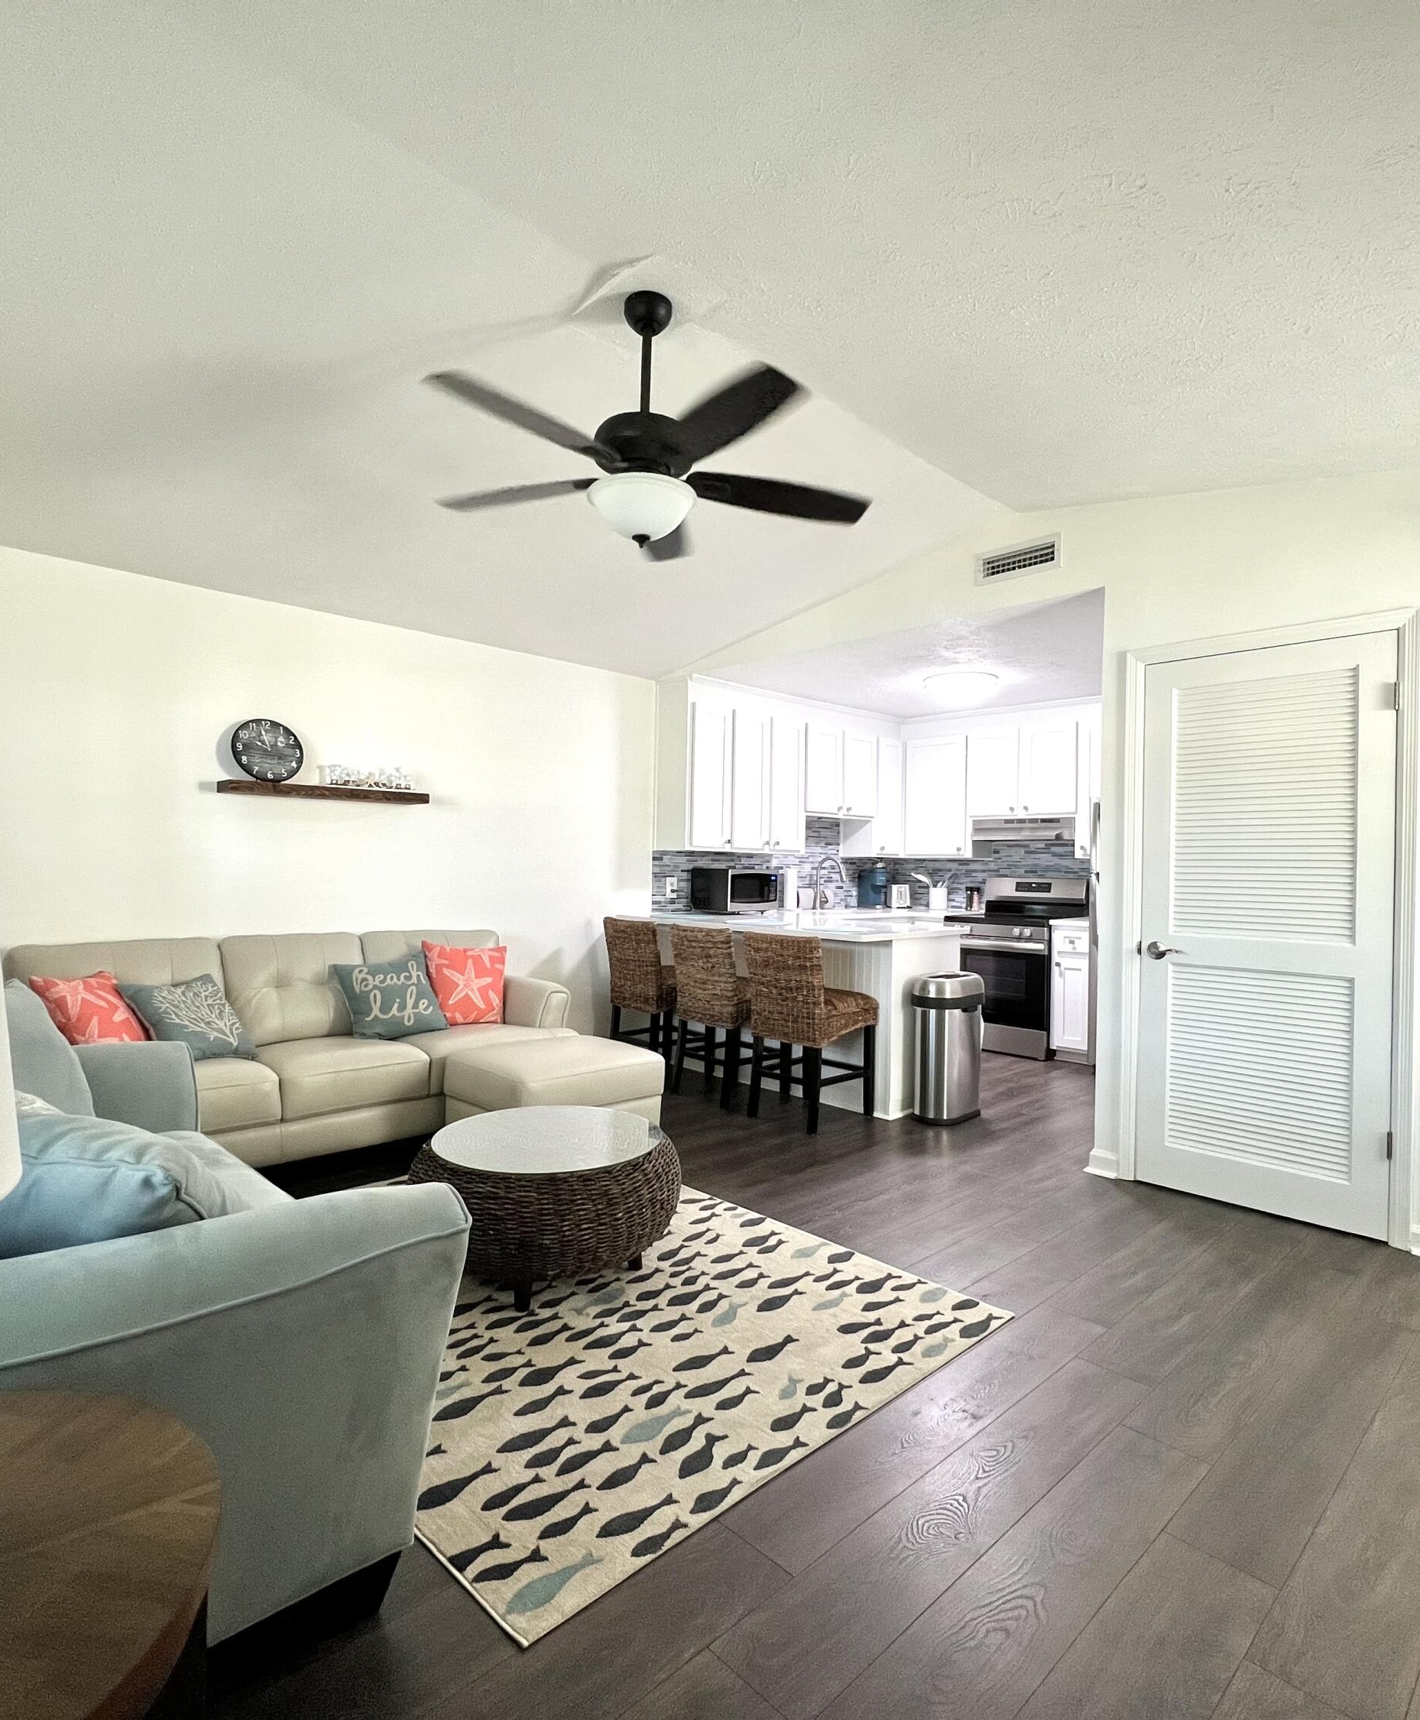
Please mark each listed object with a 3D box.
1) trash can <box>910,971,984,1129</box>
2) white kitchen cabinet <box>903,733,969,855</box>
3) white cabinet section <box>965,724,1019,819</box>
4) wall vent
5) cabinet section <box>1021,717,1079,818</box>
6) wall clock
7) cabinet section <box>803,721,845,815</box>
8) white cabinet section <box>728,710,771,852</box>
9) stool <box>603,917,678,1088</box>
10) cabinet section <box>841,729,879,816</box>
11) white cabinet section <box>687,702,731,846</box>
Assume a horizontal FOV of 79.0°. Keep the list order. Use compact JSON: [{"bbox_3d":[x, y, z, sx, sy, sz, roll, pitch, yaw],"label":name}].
[{"bbox_3d":[1.186,0.926,4.276,0.420,0.690,0.260,2,-1,-43],"label":"trash can"},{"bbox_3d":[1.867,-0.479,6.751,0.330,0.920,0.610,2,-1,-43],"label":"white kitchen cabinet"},{"bbox_3d":[2.133,-0.610,6.267,0.300,0.622,0.403,1,-1,-43],"label":"white cabinet section"},{"bbox_3d":[1.358,-1.332,3.827,0.025,0.150,0.413,1,0,-42],"label":"wall vent"},{"bbox_3d":[2.411,-0.608,5.968,0.300,0.622,0.413,1,-1,-43],"label":"cabinet section"},{"bbox_3d":[-2.091,-0.515,4.076,0.312,0.308,0.045,1,0,-42],"label":"wall clock"},{"bbox_3d":[0.718,-0.636,6.222,0.406,0.622,0.300,1,-1,-43],"label":"cabinet section"},{"bbox_3d":[0.173,-0.513,5.718,0.355,0.906,0.300,1,-1,-43],"label":"white cabinet section"},{"bbox_3d":[-0.274,0.791,5.065,0.550,0.910,0.470,2,-1,-43],"label":"stool"},{"bbox_3d":[1.019,-0.628,6.503,0.417,0.622,0.300,1,-1,-43],"label":"cabinet section"},{"bbox_3d":[-0.090,-0.520,5.473,0.364,0.906,0.300,1,-1,-43],"label":"white cabinet section"}]

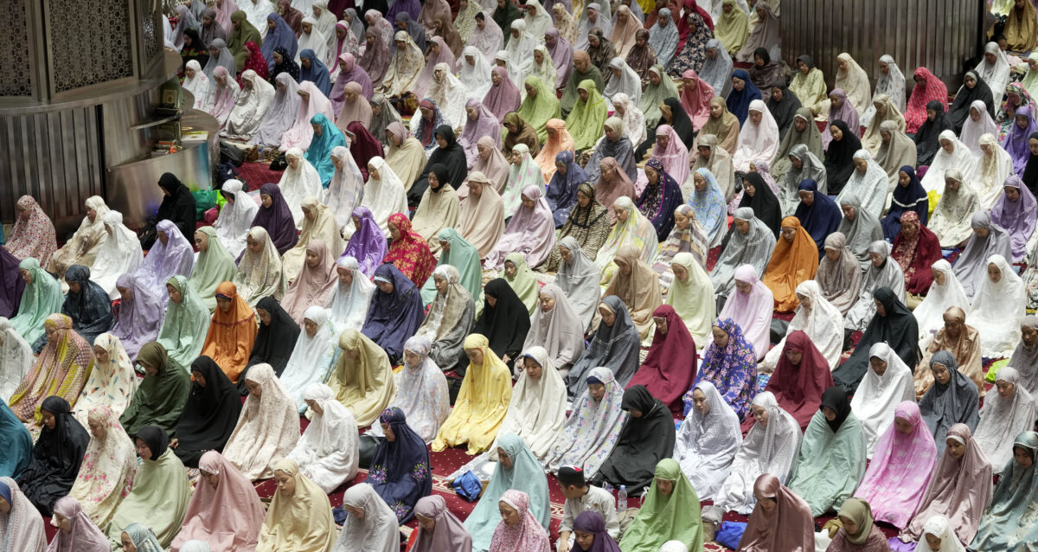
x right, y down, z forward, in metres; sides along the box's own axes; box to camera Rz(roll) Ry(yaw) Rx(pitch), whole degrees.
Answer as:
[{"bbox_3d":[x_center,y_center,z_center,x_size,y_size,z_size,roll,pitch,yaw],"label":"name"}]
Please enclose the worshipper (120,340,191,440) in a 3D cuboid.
[{"bbox_3d":[-3.151,0.911,17.304,0.474,0.777,0.665,10,21,29],"label":"worshipper"}]

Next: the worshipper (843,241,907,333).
[{"bbox_3d":[3.294,0.043,18.581,0.521,0.797,0.708,9,21,28],"label":"worshipper"}]

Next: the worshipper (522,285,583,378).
[{"bbox_3d":[0.304,0.474,18.433,0.520,0.805,0.690,9,17,34],"label":"worshipper"}]

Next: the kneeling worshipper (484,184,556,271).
[{"bbox_3d":[0.095,-0.551,21.102,0.500,0.780,0.720,12,22,36],"label":"kneeling worshipper"}]

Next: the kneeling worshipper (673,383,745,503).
[{"bbox_3d":[1.507,1.248,15.999,0.466,0.849,0.682,10,21,29],"label":"kneeling worshipper"}]

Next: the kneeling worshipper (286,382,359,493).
[{"bbox_3d":[-1.467,1.165,14.970,0.487,0.799,0.646,10,22,30],"label":"kneeling worshipper"}]

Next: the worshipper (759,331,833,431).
[{"bbox_3d":[2.241,0.844,16.429,0.520,0.820,0.720,10,20,31],"label":"worshipper"}]

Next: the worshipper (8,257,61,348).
[{"bbox_3d":[-4.776,0.223,19.770,0.520,0.812,0.690,9,17,34],"label":"worshipper"}]

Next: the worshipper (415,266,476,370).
[{"bbox_3d":[-0.659,0.319,17.932,0.488,0.819,0.657,10,21,29],"label":"worshipper"}]

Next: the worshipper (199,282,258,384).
[{"bbox_3d":[-2.684,0.470,18.516,0.432,0.842,0.638,10,21,29],"label":"worshipper"}]

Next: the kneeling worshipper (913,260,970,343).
[{"bbox_3d":[3.705,0.228,17.483,0.516,0.766,0.687,10,22,30],"label":"kneeling worshipper"}]

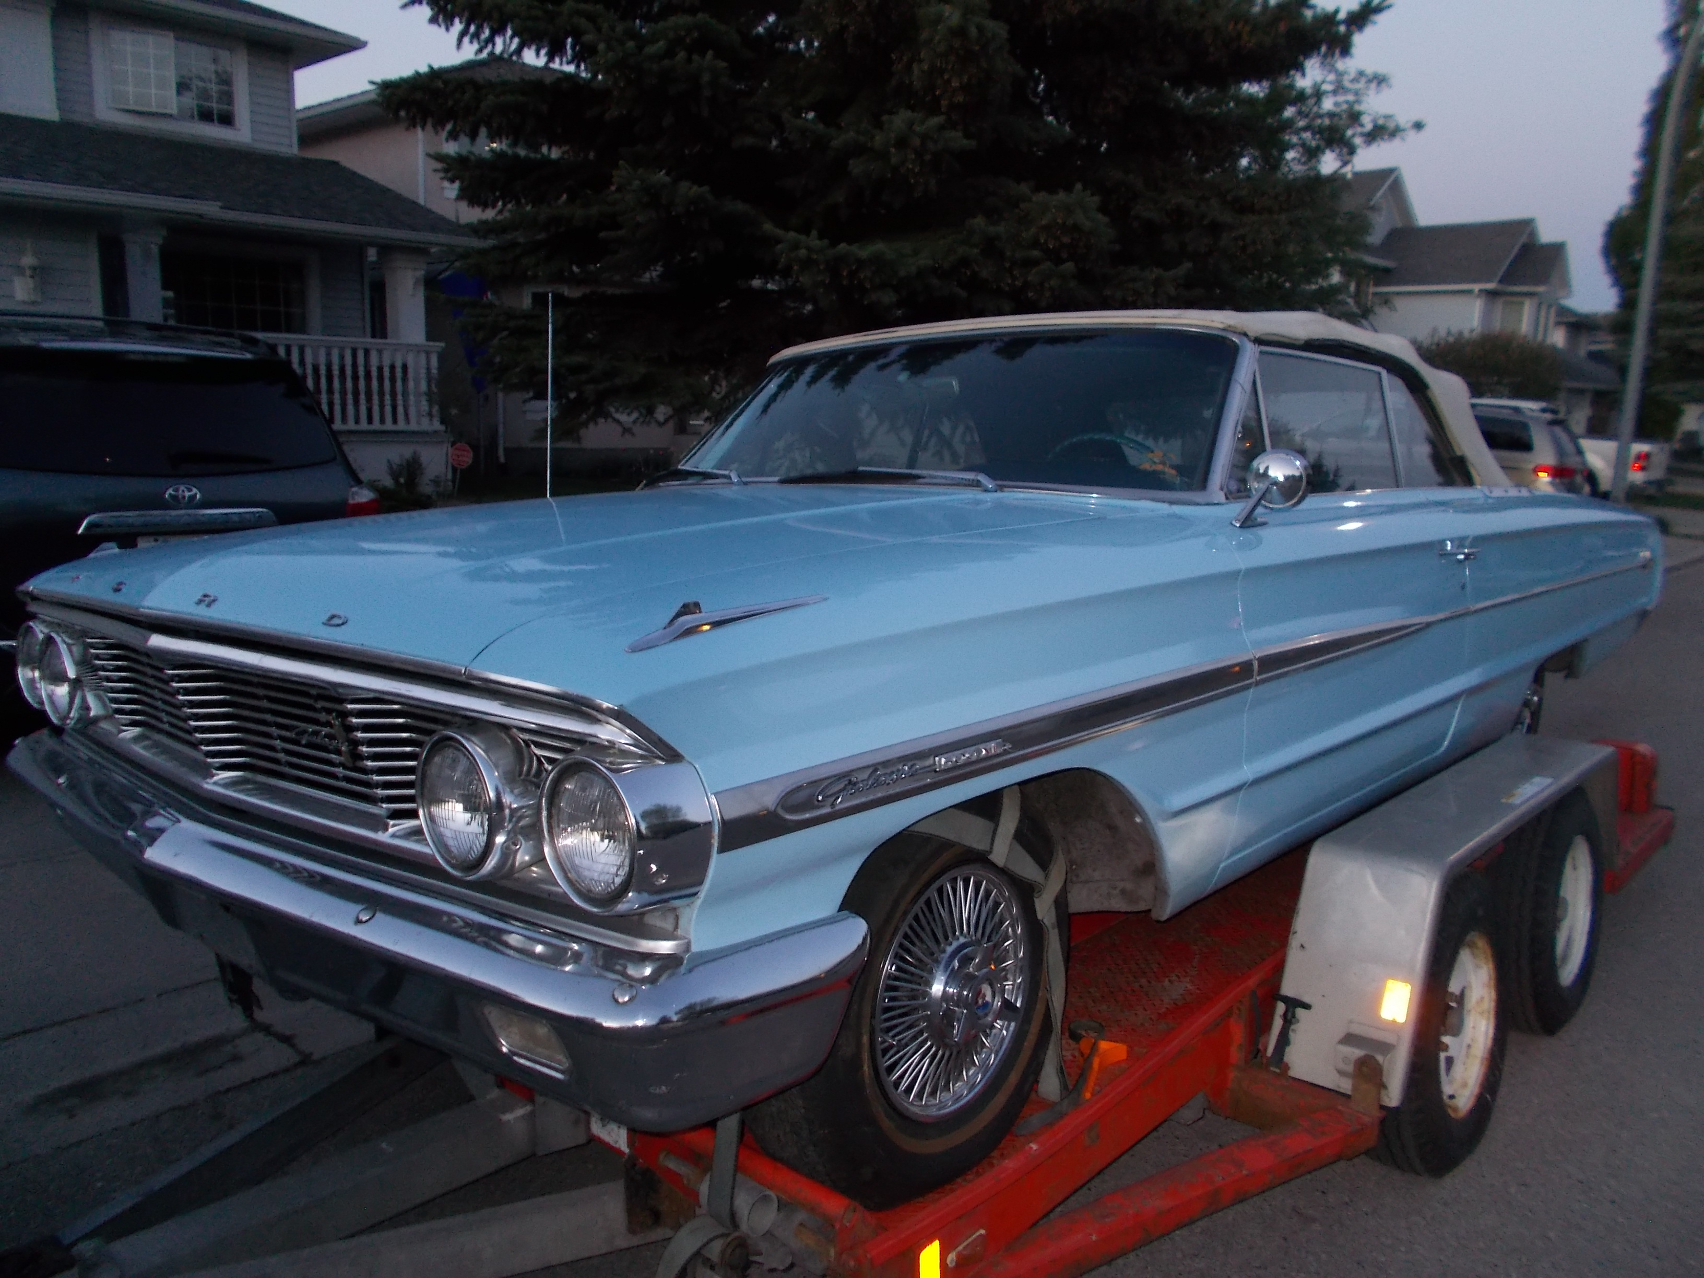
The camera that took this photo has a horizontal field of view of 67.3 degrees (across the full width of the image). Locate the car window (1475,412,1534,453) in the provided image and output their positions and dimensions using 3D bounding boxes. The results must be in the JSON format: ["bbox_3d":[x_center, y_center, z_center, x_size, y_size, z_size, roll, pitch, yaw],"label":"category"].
[{"bbox_3d":[6.524,-2.103,13.000,0.120,0.420,0.750,-7,10,-44],"label":"car window"}]

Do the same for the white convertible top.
[{"bbox_3d":[0.872,-0.650,3.794,1.500,0.440,2.070,7,10,41],"label":"white convertible top"}]

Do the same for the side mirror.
[{"bbox_3d":[0.726,-0.255,2.196,0.140,0.135,0.165,7,10,41],"label":"side mirror"}]

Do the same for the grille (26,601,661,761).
[{"bbox_3d":[-0.919,0.005,1.809,1.860,0.100,0.155,7,10,41],"label":"grille"}]

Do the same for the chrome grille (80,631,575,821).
[{"bbox_3d":[-0.888,0.127,1.861,1.440,0.205,0.150,7,10,41],"label":"chrome grille"}]

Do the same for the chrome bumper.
[{"bbox_3d":[-0.853,0.326,1.929,1.980,0.235,0.410,7,10,41],"label":"chrome bumper"}]

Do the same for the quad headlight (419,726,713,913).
[{"bbox_3d":[-0.320,0.189,1.372,0.395,0.180,0.145,7,10,41],"label":"quad headlight"}]

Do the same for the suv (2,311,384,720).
[{"bbox_3d":[-4.358,-0.774,7.432,1.910,1.750,4.785,-5,9,-38],"label":"suv"}]

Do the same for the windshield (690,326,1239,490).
[{"bbox_3d":[0.159,-0.524,2.985,1.480,0.370,0.540,7,10,41],"label":"windshield"}]

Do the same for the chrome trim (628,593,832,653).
[{"bbox_3d":[-0.134,-0.021,1.421,0.055,0.060,0.330,7,10,41],"label":"chrome trim"}]

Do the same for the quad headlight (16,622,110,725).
[{"bbox_3d":[-1.454,0.056,2.352,0.395,0.180,0.145,7,10,41],"label":"quad headlight"}]

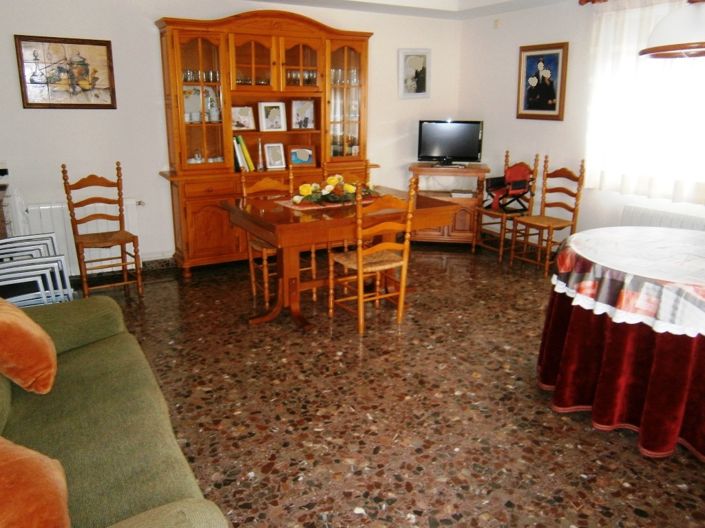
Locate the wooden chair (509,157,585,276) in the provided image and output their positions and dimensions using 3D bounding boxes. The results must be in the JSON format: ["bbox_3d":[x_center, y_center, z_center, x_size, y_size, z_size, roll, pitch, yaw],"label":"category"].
[{"bbox_3d":[1.793,-0.440,4.849,0.424,1.024,0.443,-9,19,-28],"label":"wooden chair"}]

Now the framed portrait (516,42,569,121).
[{"bbox_3d":[1.767,-1.707,4.979,0.039,0.675,0.576,-9,19,-28],"label":"framed portrait"}]

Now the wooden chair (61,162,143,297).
[{"bbox_3d":[-1.919,-0.248,4.107,0.438,1.024,0.424,-9,19,-28],"label":"wooden chair"}]

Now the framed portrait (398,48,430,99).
[{"bbox_3d":[0.677,-2.051,5.713,0.419,0.507,0.034,-9,19,-28],"label":"framed portrait"}]

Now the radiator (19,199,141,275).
[{"bbox_3d":[-2.266,-0.213,4.517,0.818,0.616,0.108,-9,19,-28],"label":"radiator"}]

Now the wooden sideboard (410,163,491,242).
[{"bbox_3d":[1.036,-0.651,5.833,0.832,0.847,0.414,2,17,7],"label":"wooden sideboard"}]

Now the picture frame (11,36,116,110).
[{"bbox_3d":[-2.248,-1.506,4.189,0.670,0.532,0.039,-9,19,-28],"label":"picture frame"}]

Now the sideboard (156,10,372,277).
[{"bbox_3d":[-0.714,-1.106,4.921,2.017,2.216,0.483,-9,19,-28],"label":"sideboard"}]

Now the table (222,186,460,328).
[{"bbox_3d":[-0.096,-0.067,3.967,1.418,0.788,0.985,-9,19,-28],"label":"table"}]

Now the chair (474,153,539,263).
[{"bbox_3d":[1.532,-0.578,5.298,0.424,1.024,0.443,-9,19,-28],"label":"chair"}]

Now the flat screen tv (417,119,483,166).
[{"bbox_3d":[1.038,-1.279,5.633,0.660,0.470,0.177,4,17,11],"label":"flat screen tv"}]

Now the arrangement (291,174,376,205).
[{"bbox_3d":[-0.088,-0.540,3.849,0.630,0.187,0.256,-9,19,-28],"label":"arrangement"}]

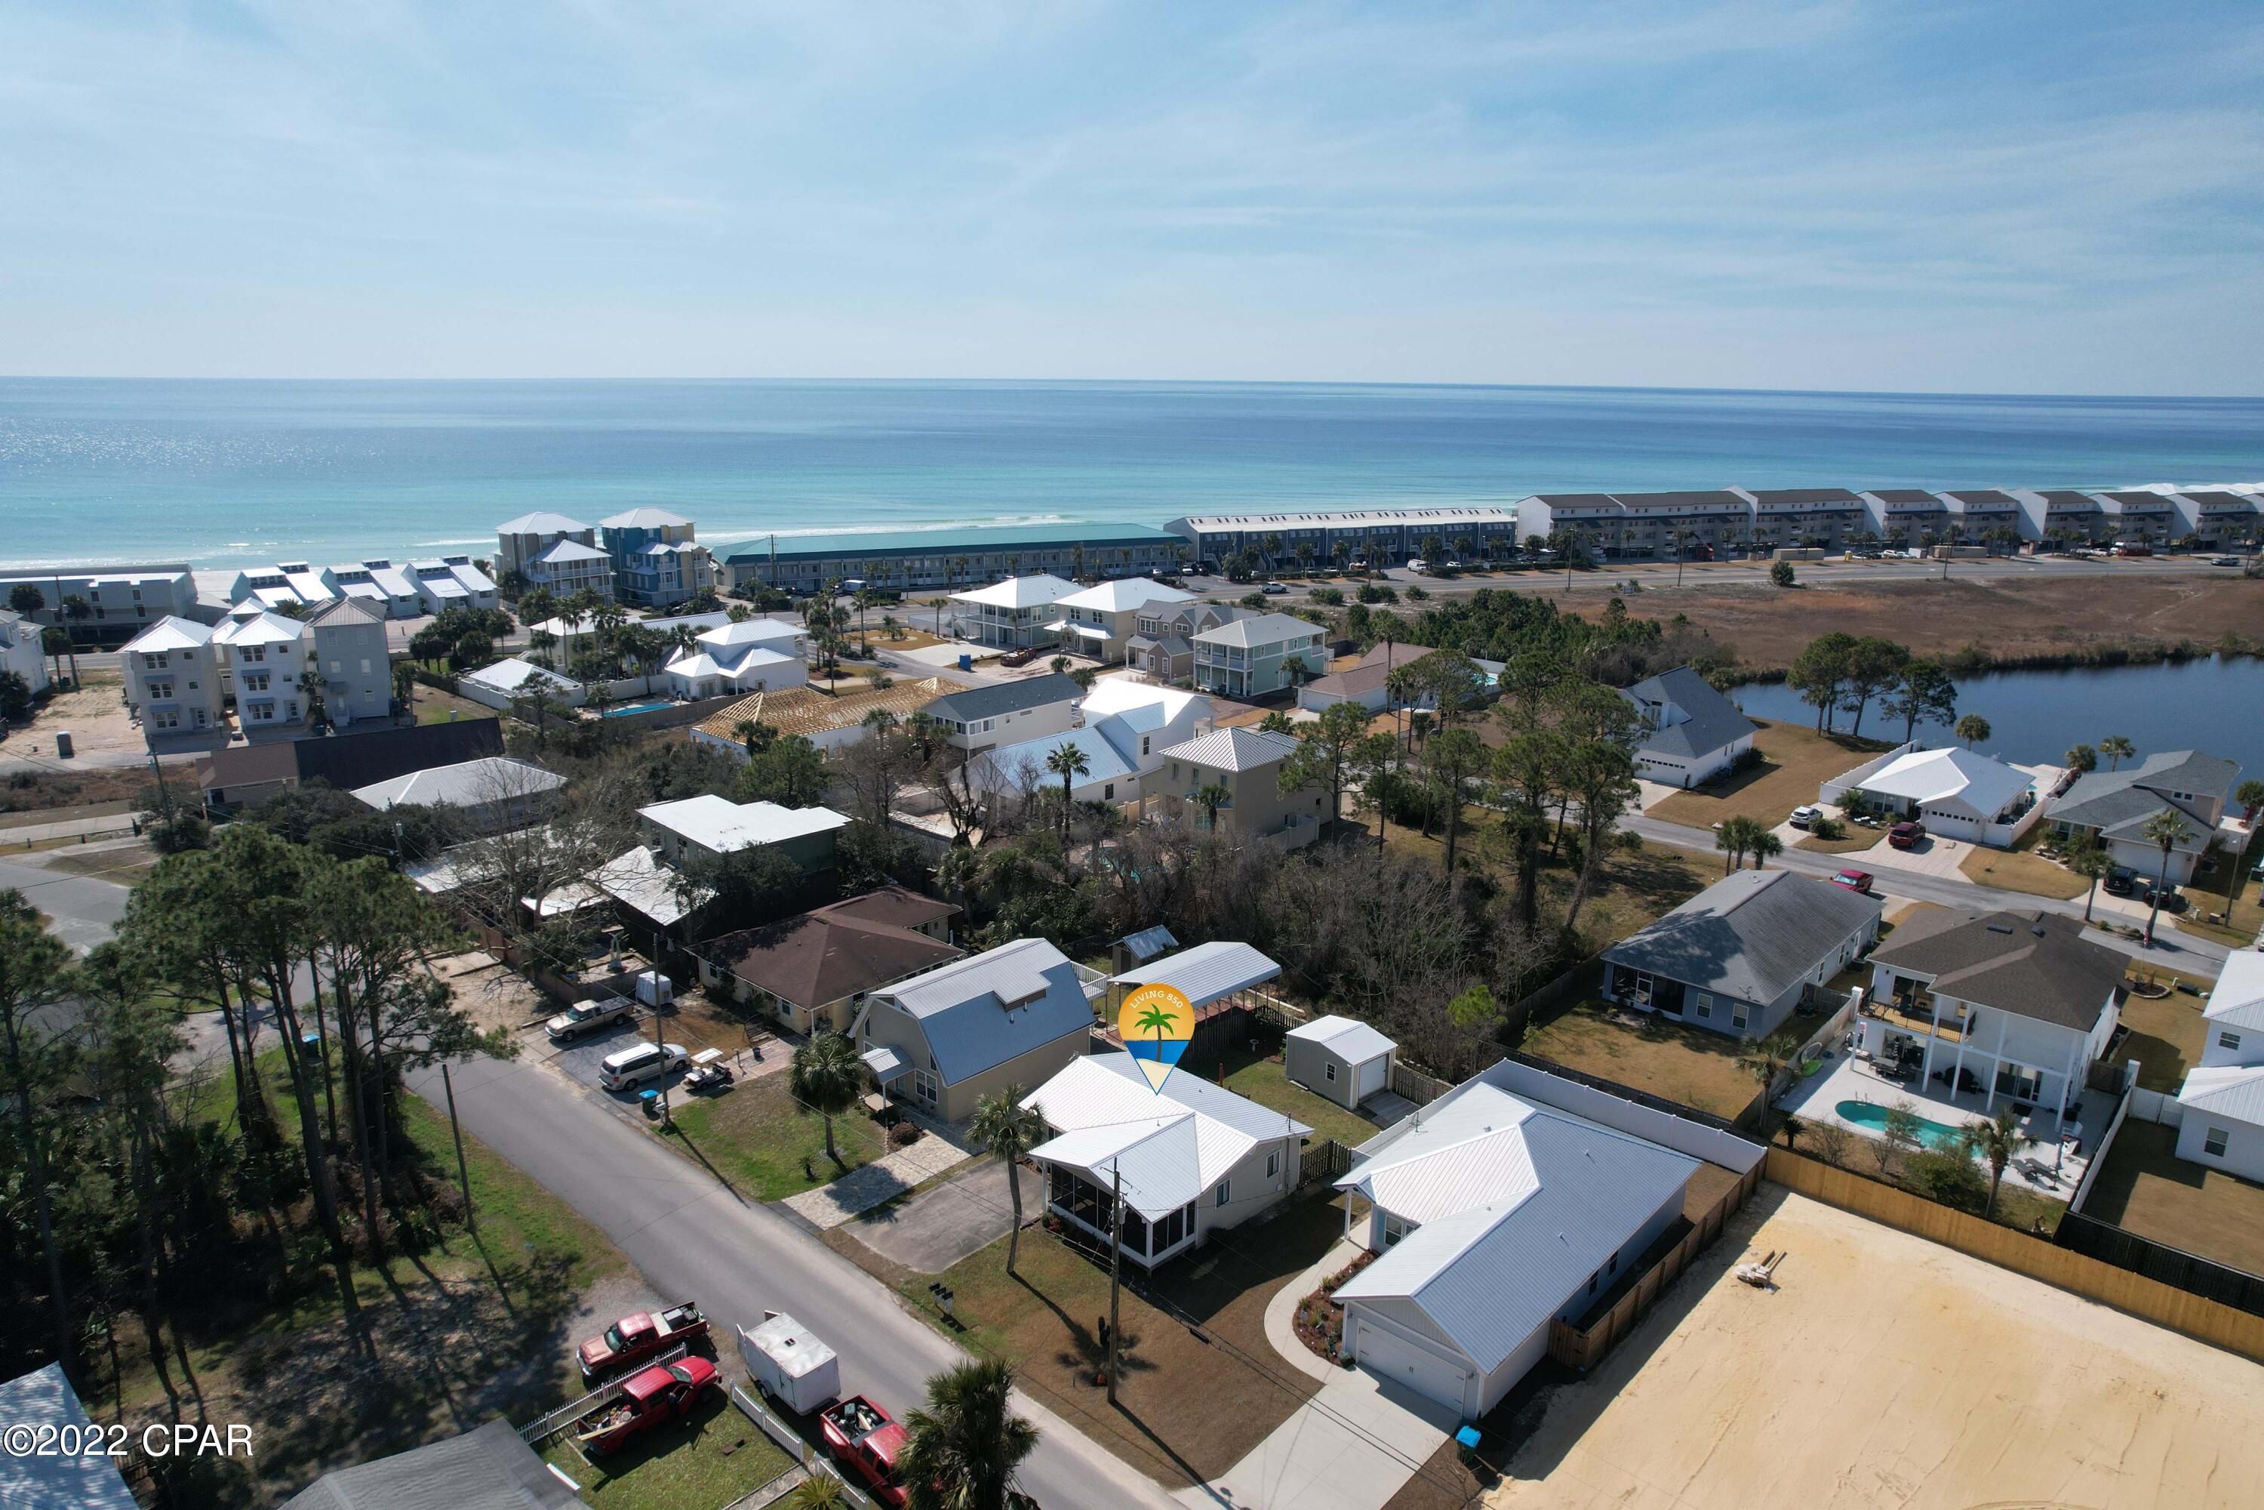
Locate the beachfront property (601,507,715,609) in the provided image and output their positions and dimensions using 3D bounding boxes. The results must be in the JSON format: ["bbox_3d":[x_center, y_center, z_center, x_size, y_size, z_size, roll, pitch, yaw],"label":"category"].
[{"bbox_3d":[-83.866,-35.667,245.276,12.000,15.000,20.500,-13,21,-41],"label":"beachfront property"}]

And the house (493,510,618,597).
[{"bbox_3d":[-106.370,-36.660,257.720,15.200,15.200,26.500,-12,20,-38],"label":"house"}]

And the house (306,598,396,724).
[{"bbox_3d":[-89.919,-12.089,160.617,6.878,13.056,14.943,-6,17,-24],"label":"house"}]

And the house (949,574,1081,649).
[{"bbox_3d":[-15.502,-22.416,210.185,14.393,9.128,19.807,13,20,39],"label":"house"}]

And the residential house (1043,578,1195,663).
[{"bbox_3d":[-0.857,-20.316,200.994,11.485,10.179,19.563,13,20,39],"label":"residential house"}]

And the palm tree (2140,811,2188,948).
[{"bbox_3d":[75.812,9.094,102.400,4.000,10.300,4.000,14,20,41],"label":"palm tree"}]

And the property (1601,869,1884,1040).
[{"bbox_3d":[45.040,12.570,100.390,10.700,5.750,25.400,14,20,41],"label":"property"}]

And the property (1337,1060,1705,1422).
[{"bbox_3d":[16.710,21.022,65.500,12.162,5.699,21.372,14,20,41],"label":"property"}]

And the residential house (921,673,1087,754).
[{"bbox_3d":[-14.438,-5.058,159.673,8.200,6.200,18.500,15,21,42],"label":"residential house"}]

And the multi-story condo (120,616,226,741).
[{"bbox_3d":[-114.500,-10.010,165.200,9.000,12.300,14.300,-6,17,-23],"label":"multi-story condo"}]

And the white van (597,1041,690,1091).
[{"bbox_3d":[-29.220,18.610,83.260,1.970,1.760,5.100,14,20,40],"label":"white van"}]

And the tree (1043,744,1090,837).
[{"bbox_3d":[-5.568,4.382,117.899,3.800,10.200,3.800,1,15,0],"label":"tree"}]

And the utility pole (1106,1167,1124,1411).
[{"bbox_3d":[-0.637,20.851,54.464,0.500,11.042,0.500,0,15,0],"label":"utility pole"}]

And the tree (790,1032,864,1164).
[{"bbox_3d":[-16.400,18.560,74.500,3.850,6.700,3.850,1,15,0],"label":"tree"}]

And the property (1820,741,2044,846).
[{"bbox_3d":[80.661,2.644,137.130,12.000,5.900,19.000,14,20,41],"label":"property"}]

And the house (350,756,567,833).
[{"bbox_3d":[-62.449,3.470,128.637,15.500,5.300,10.500,-14,21,-43],"label":"house"}]

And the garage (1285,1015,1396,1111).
[{"bbox_3d":[12.218,17.755,80.790,3.650,3.353,4.950,-12,20,-39],"label":"garage"}]

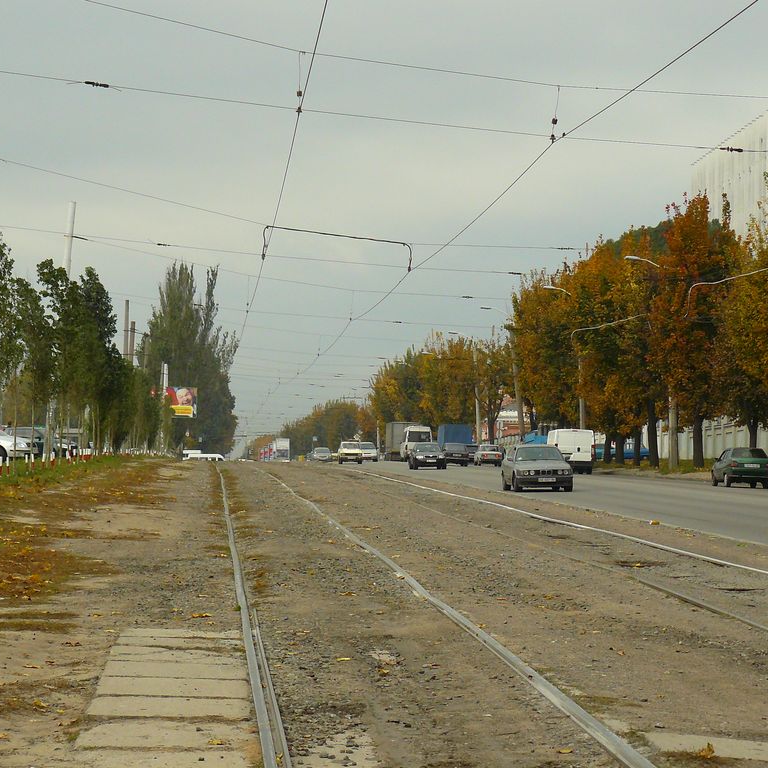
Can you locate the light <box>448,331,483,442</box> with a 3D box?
[{"bbox_3d":[7.174,0.919,240.700,2.800,11.000,0.450,0,-1,-4],"label":"light"}]

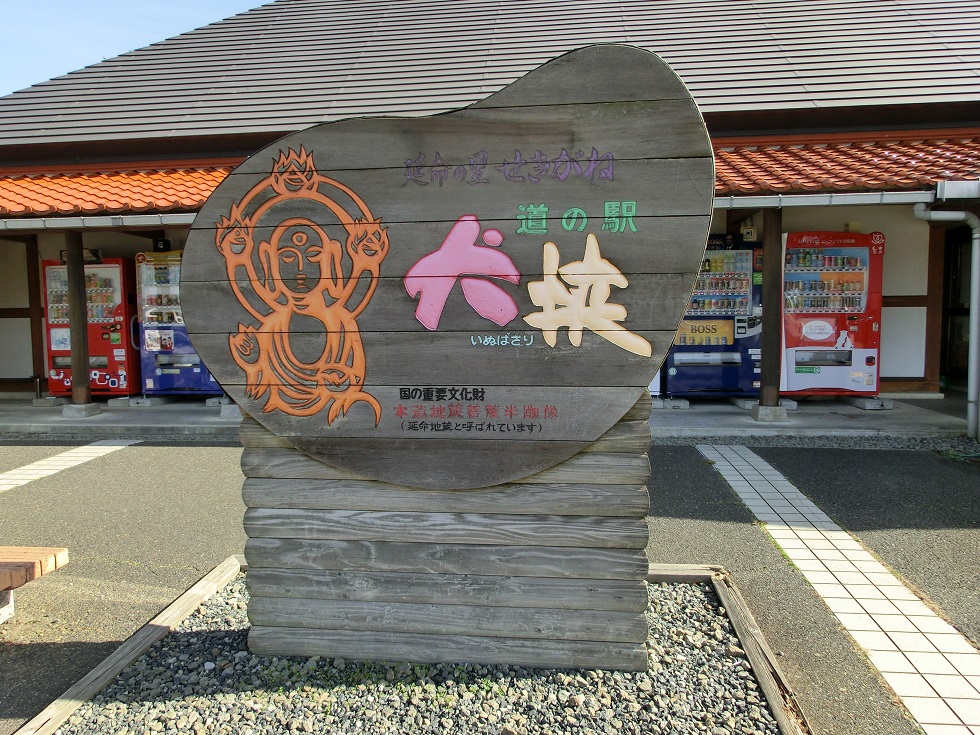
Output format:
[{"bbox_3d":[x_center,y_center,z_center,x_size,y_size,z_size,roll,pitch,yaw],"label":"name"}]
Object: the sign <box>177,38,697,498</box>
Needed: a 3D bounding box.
[{"bbox_3d":[-0.202,-0.342,2.556,2.007,1.600,0.060,0,4,7],"label":"sign"}]

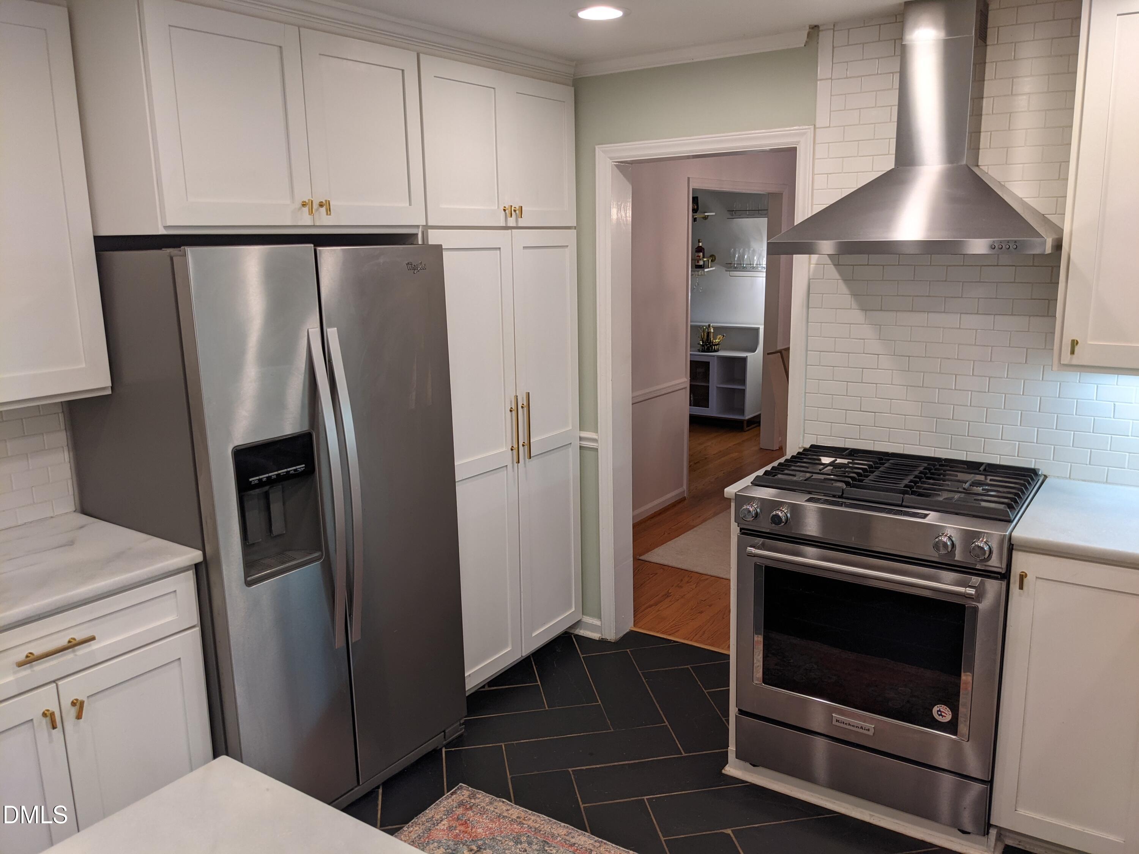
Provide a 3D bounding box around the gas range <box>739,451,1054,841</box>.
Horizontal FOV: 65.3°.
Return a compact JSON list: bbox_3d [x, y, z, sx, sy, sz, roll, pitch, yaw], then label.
[{"bbox_3d":[1.006,0.624,2.848,0.759,0.960,0.720,7,14,34],"label":"gas range"}]

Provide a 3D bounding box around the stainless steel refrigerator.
[{"bbox_3d":[-0.895,0.316,2.821,0.733,1.759,0.905,7,14,34],"label":"stainless steel refrigerator"}]

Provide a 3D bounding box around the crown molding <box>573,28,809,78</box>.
[{"bbox_3d":[0.400,-1.367,3.258,0.960,0.060,0.050,7,14,34],"label":"crown molding"}]

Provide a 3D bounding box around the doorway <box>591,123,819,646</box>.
[{"bbox_3d":[0.534,-0.056,3.576,0.895,2.117,0.180,7,14,34],"label":"doorway"}]

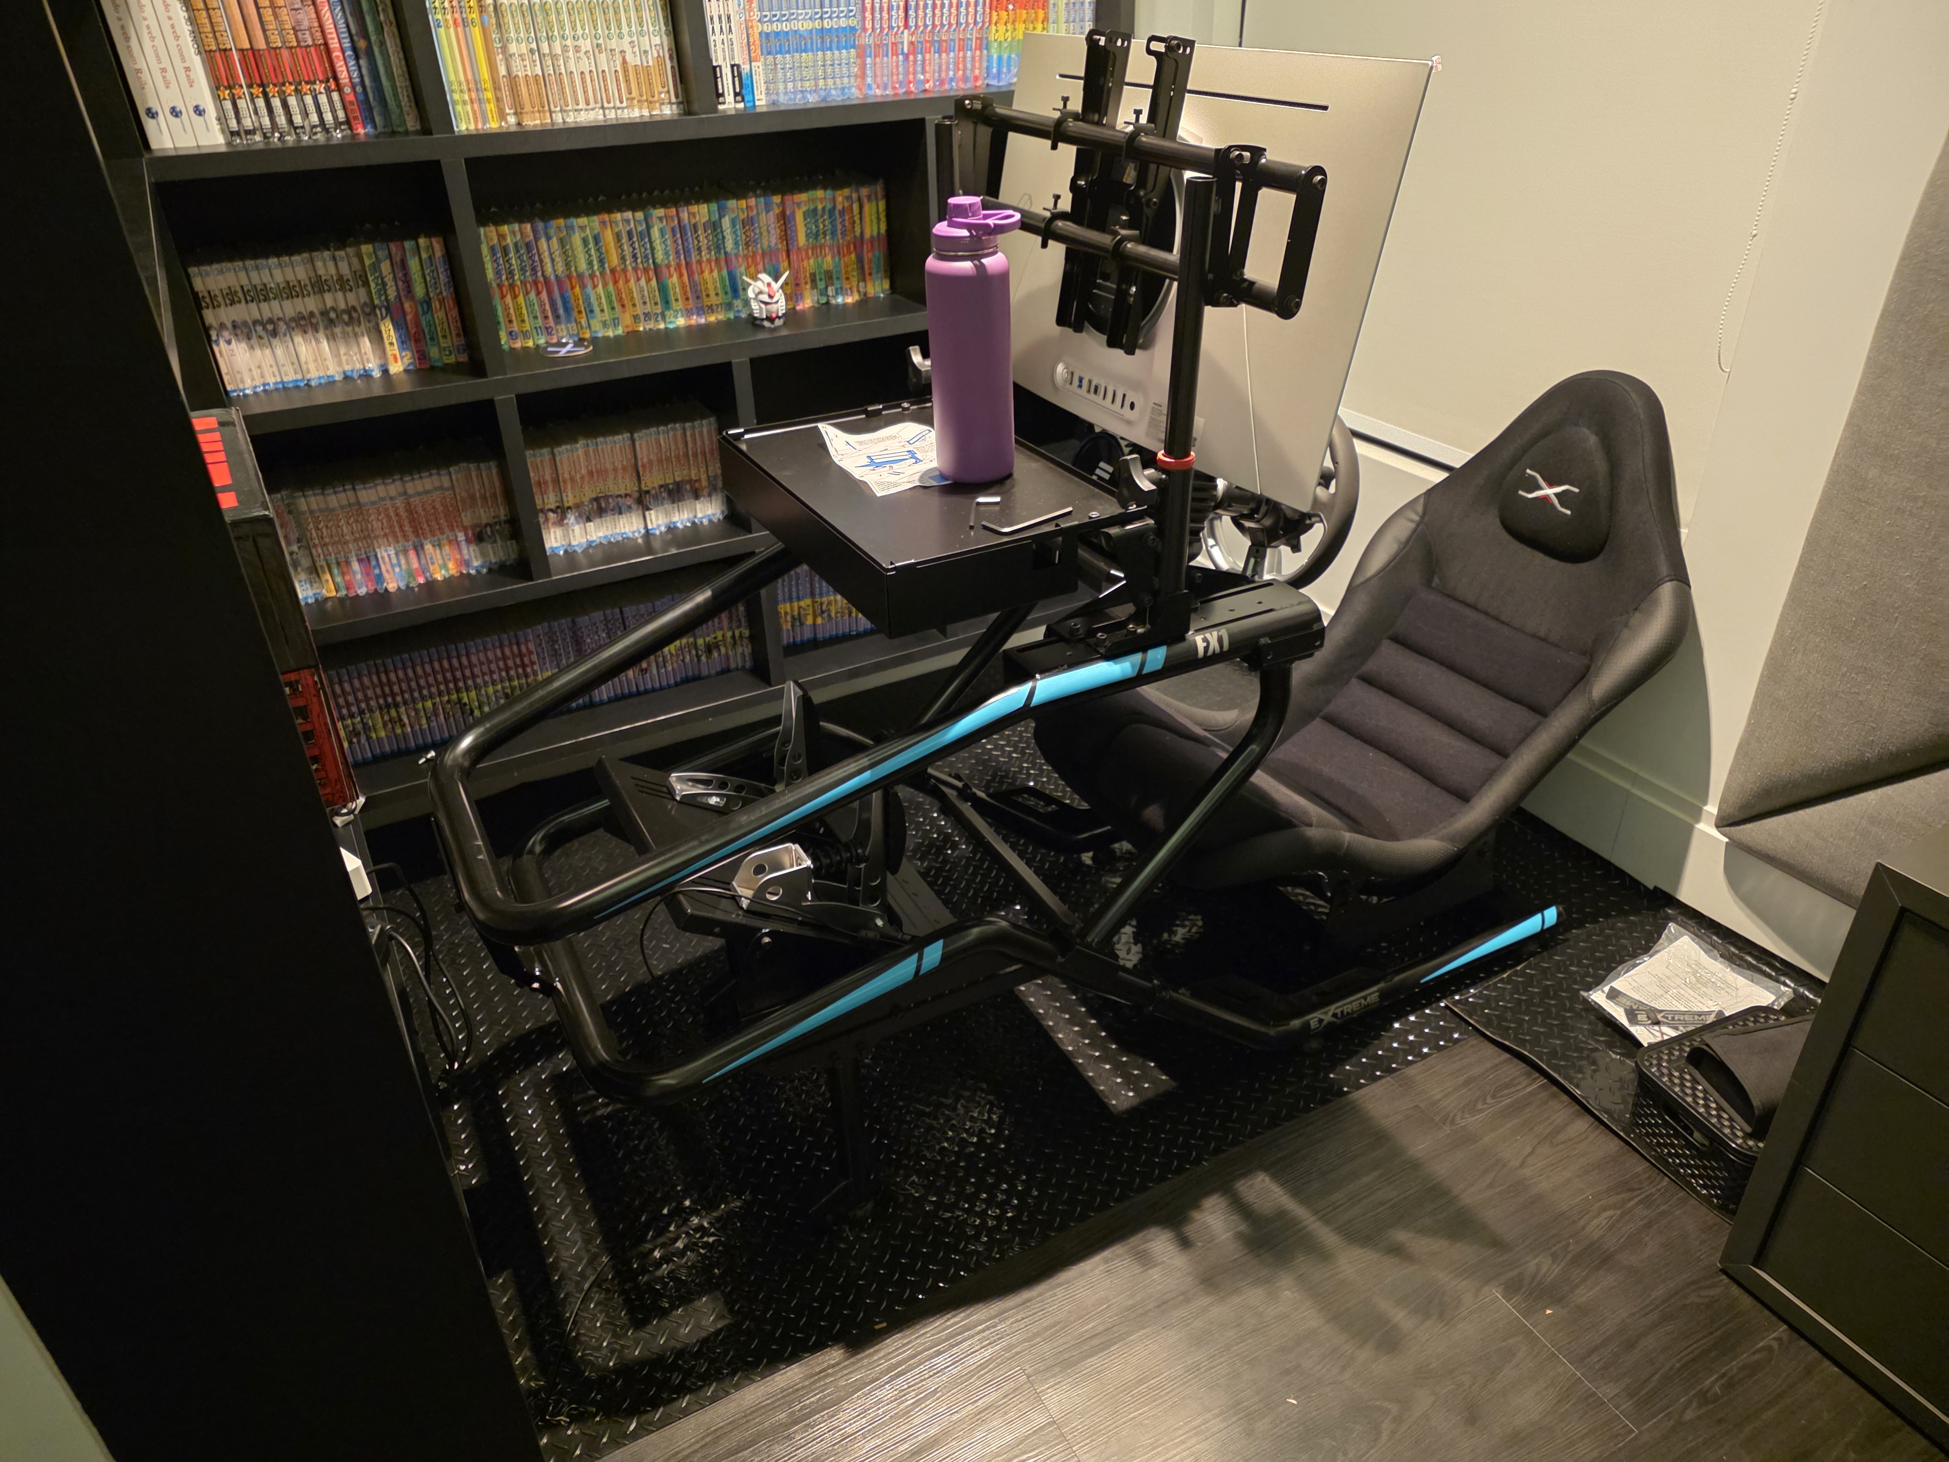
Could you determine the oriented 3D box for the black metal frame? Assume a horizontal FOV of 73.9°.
[{"bbox_3d":[0.088,-0.151,1.625,1.495,1.268,0.640,-17,33,-23],"label":"black metal frame"}]

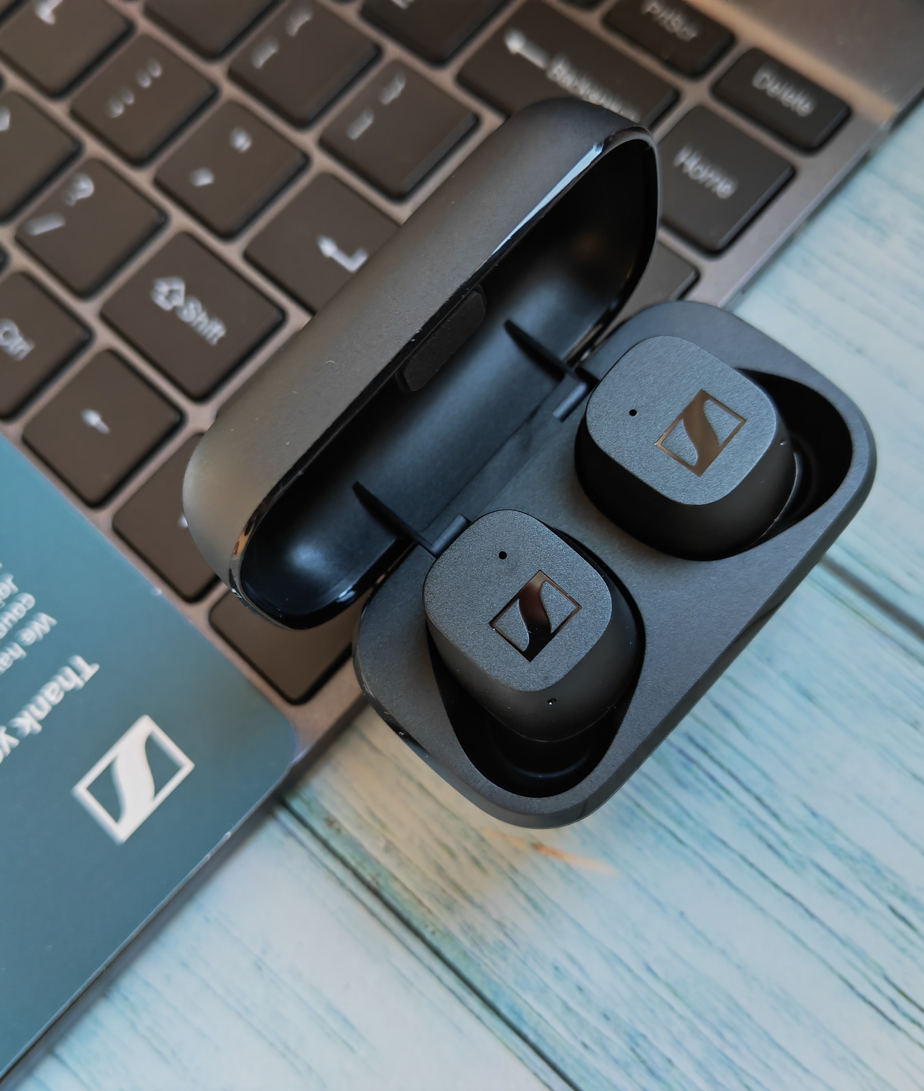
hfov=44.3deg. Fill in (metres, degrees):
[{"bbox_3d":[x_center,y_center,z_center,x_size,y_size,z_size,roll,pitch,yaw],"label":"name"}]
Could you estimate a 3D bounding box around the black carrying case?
[{"bbox_3d":[0.010,-0.004,0.121,0.049,0.058,0.059,40,82,17],"label":"black carrying case"}]

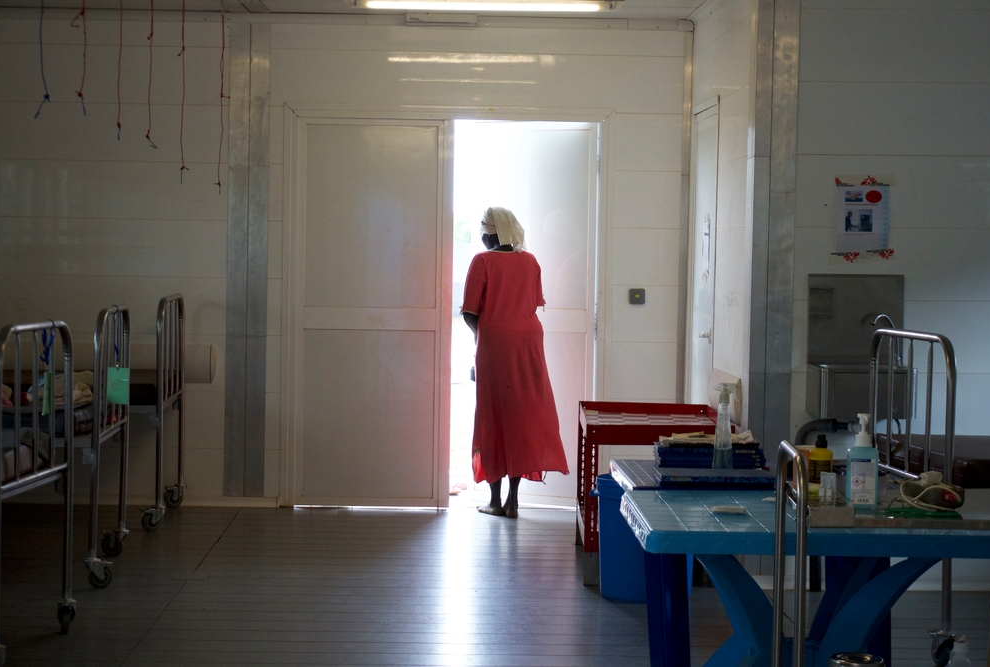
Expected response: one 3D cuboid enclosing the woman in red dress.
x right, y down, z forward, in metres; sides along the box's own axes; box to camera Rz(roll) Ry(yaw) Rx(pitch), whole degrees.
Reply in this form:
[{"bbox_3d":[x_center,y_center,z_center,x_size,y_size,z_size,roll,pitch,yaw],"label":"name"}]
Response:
[{"bbox_3d":[0.106,0.141,10.746,0.500,1.588,0.380,0,3,-15],"label":"woman in red dress"}]

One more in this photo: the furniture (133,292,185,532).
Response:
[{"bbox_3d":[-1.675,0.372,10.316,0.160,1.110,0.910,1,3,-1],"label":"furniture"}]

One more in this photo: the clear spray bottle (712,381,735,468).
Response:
[{"bbox_3d":[0.699,0.281,6.317,0.082,0.260,0.065,1,3,4],"label":"clear spray bottle"}]

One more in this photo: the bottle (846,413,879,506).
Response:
[{"bbox_3d":[0.991,0.341,5.613,0.086,0.251,0.065,1,3,-4],"label":"bottle"}]

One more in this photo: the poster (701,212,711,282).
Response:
[{"bbox_3d":[1.021,-0.417,10.103,0.010,0.325,0.230,1,3,-1],"label":"poster"}]

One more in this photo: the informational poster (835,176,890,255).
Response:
[{"bbox_3d":[1.508,-0.484,8.545,0.220,0.315,0.010,1,3,-1],"label":"informational poster"}]

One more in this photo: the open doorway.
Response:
[{"bbox_3d":[0.153,-0.098,10.948,0.780,2.045,0.140,1,3,-1],"label":"open doorway"}]

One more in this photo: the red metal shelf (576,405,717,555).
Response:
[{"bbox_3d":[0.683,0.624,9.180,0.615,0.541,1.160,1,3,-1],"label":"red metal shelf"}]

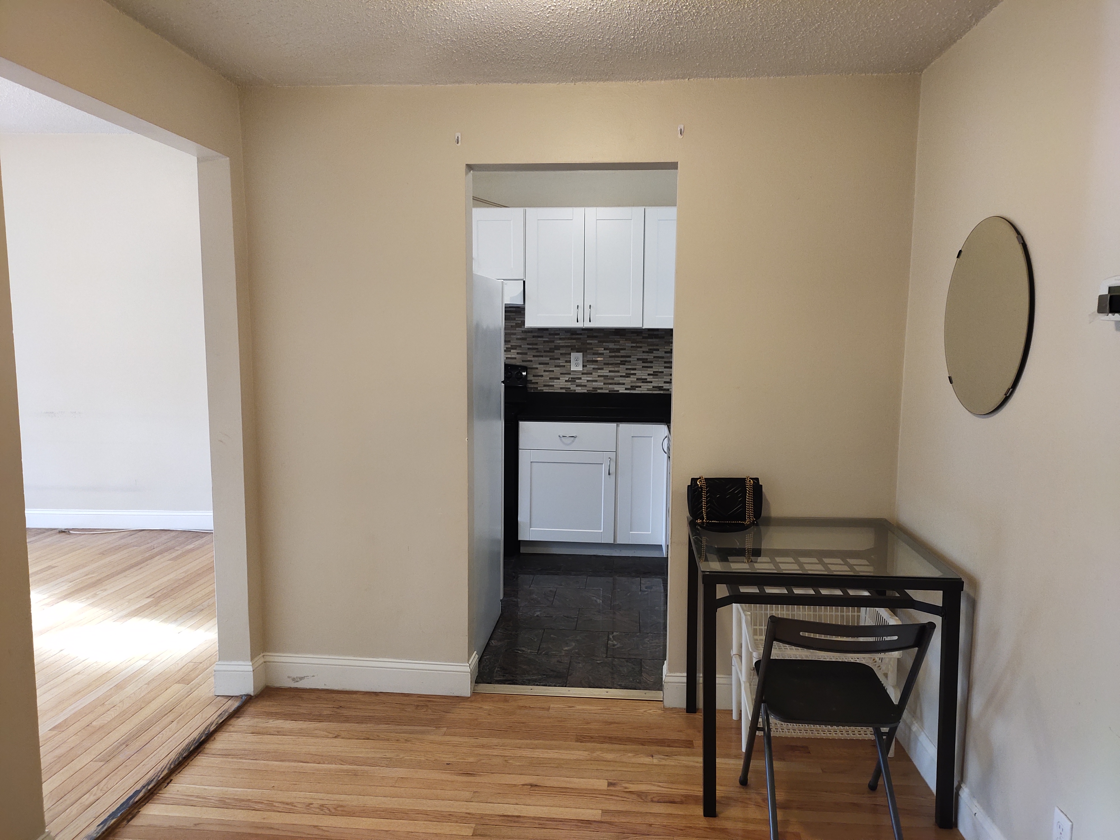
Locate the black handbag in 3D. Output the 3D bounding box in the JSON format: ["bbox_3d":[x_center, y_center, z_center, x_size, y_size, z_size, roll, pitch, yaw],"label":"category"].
[{"bbox_3d":[0.559,0.284,2.538,0.255,0.175,0.085,1,6,5],"label":"black handbag"}]

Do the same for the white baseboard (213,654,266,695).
[{"bbox_3d":[-1.253,0.997,2.907,0.155,0.130,0.100,1,6,5],"label":"white baseboard"}]

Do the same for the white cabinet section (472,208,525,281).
[{"bbox_3d":[-0.403,-1.165,4.994,0.377,0.451,0.320,1,6,5],"label":"white cabinet section"}]

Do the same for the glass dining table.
[{"bbox_3d":[0.787,0.762,2.422,0.705,0.740,0.645,1,6,3],"label":"glass dining table"}]

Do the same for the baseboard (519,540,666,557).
[{"bbox_3d":[0.213,0.817,4.776,0.931,0.105,0.020,1,6,5],"label":"baseboard"}]

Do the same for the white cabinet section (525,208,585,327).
[{"bbox_3d":[-0.021,-1.000,4.978,0.387,0.766,0.320,1,6,5],"label":"white cabinet section"}]

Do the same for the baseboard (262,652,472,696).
[{"bbox_3d":[-0.752,0.998,2.917,0.827,0.135,0.023,1,6,5],"label":"baseboard"}]

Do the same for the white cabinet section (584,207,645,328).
[{"bbox_3d":[0.363,-0.992,4.944,0.384,0.766,0.320,1,6,5],"label":"white cabinet section"}]

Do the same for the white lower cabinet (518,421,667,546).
[{"bbox_3d":[0.227,0.360,4.942,0.928,0.767,0.600,1,6,5],"label":"white lower cabinet"}]

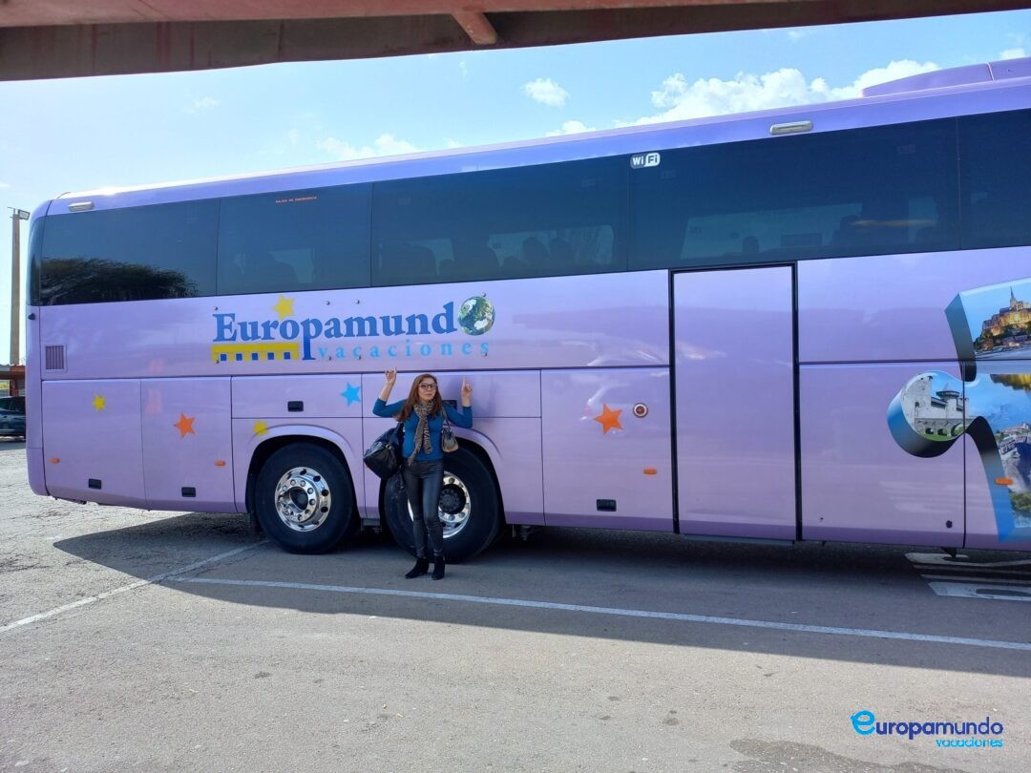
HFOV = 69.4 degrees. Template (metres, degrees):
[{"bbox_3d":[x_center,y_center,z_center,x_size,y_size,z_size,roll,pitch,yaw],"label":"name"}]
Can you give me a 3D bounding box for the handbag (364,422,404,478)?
[{"bbox_3d":[-1.067,0.516,6.050,0.340,0.440,0.240,-1,-1,30],"label":"handbag"}]

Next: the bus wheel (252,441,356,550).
[{"bbox_3d":[-1.911,1.040,7.053,1.035,1.035,0.300,-1,0,18],"label":"bus wheel"}]

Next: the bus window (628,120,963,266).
[{"bbox_3d":[2.010,-1.407,5.594,2.316,0.951,0.060,-1,-4,18],"label":"bus window"}]

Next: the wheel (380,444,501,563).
[{"bbox_3d":[-0.583,1.023,6.612,1.035,1.035,0.300,-1,0,18],"label":"wheel"}]

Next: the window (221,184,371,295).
[{"bbox_3d":[-2.066,-1.360,6.947,1.673,0.948,0.060,-1,-4,18],"label":"window"}]

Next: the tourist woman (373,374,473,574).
[{"bbox_3d":[-0.725,0.707,6.049,0.780,1.662,0.400,-1,0,3],"label":"tourist woman"}]

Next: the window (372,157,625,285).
[{"bbox_3d":[-0.180,-1.377,6.321,2.304,0.954,0.060,-1,-4,18],"label":"window"}]

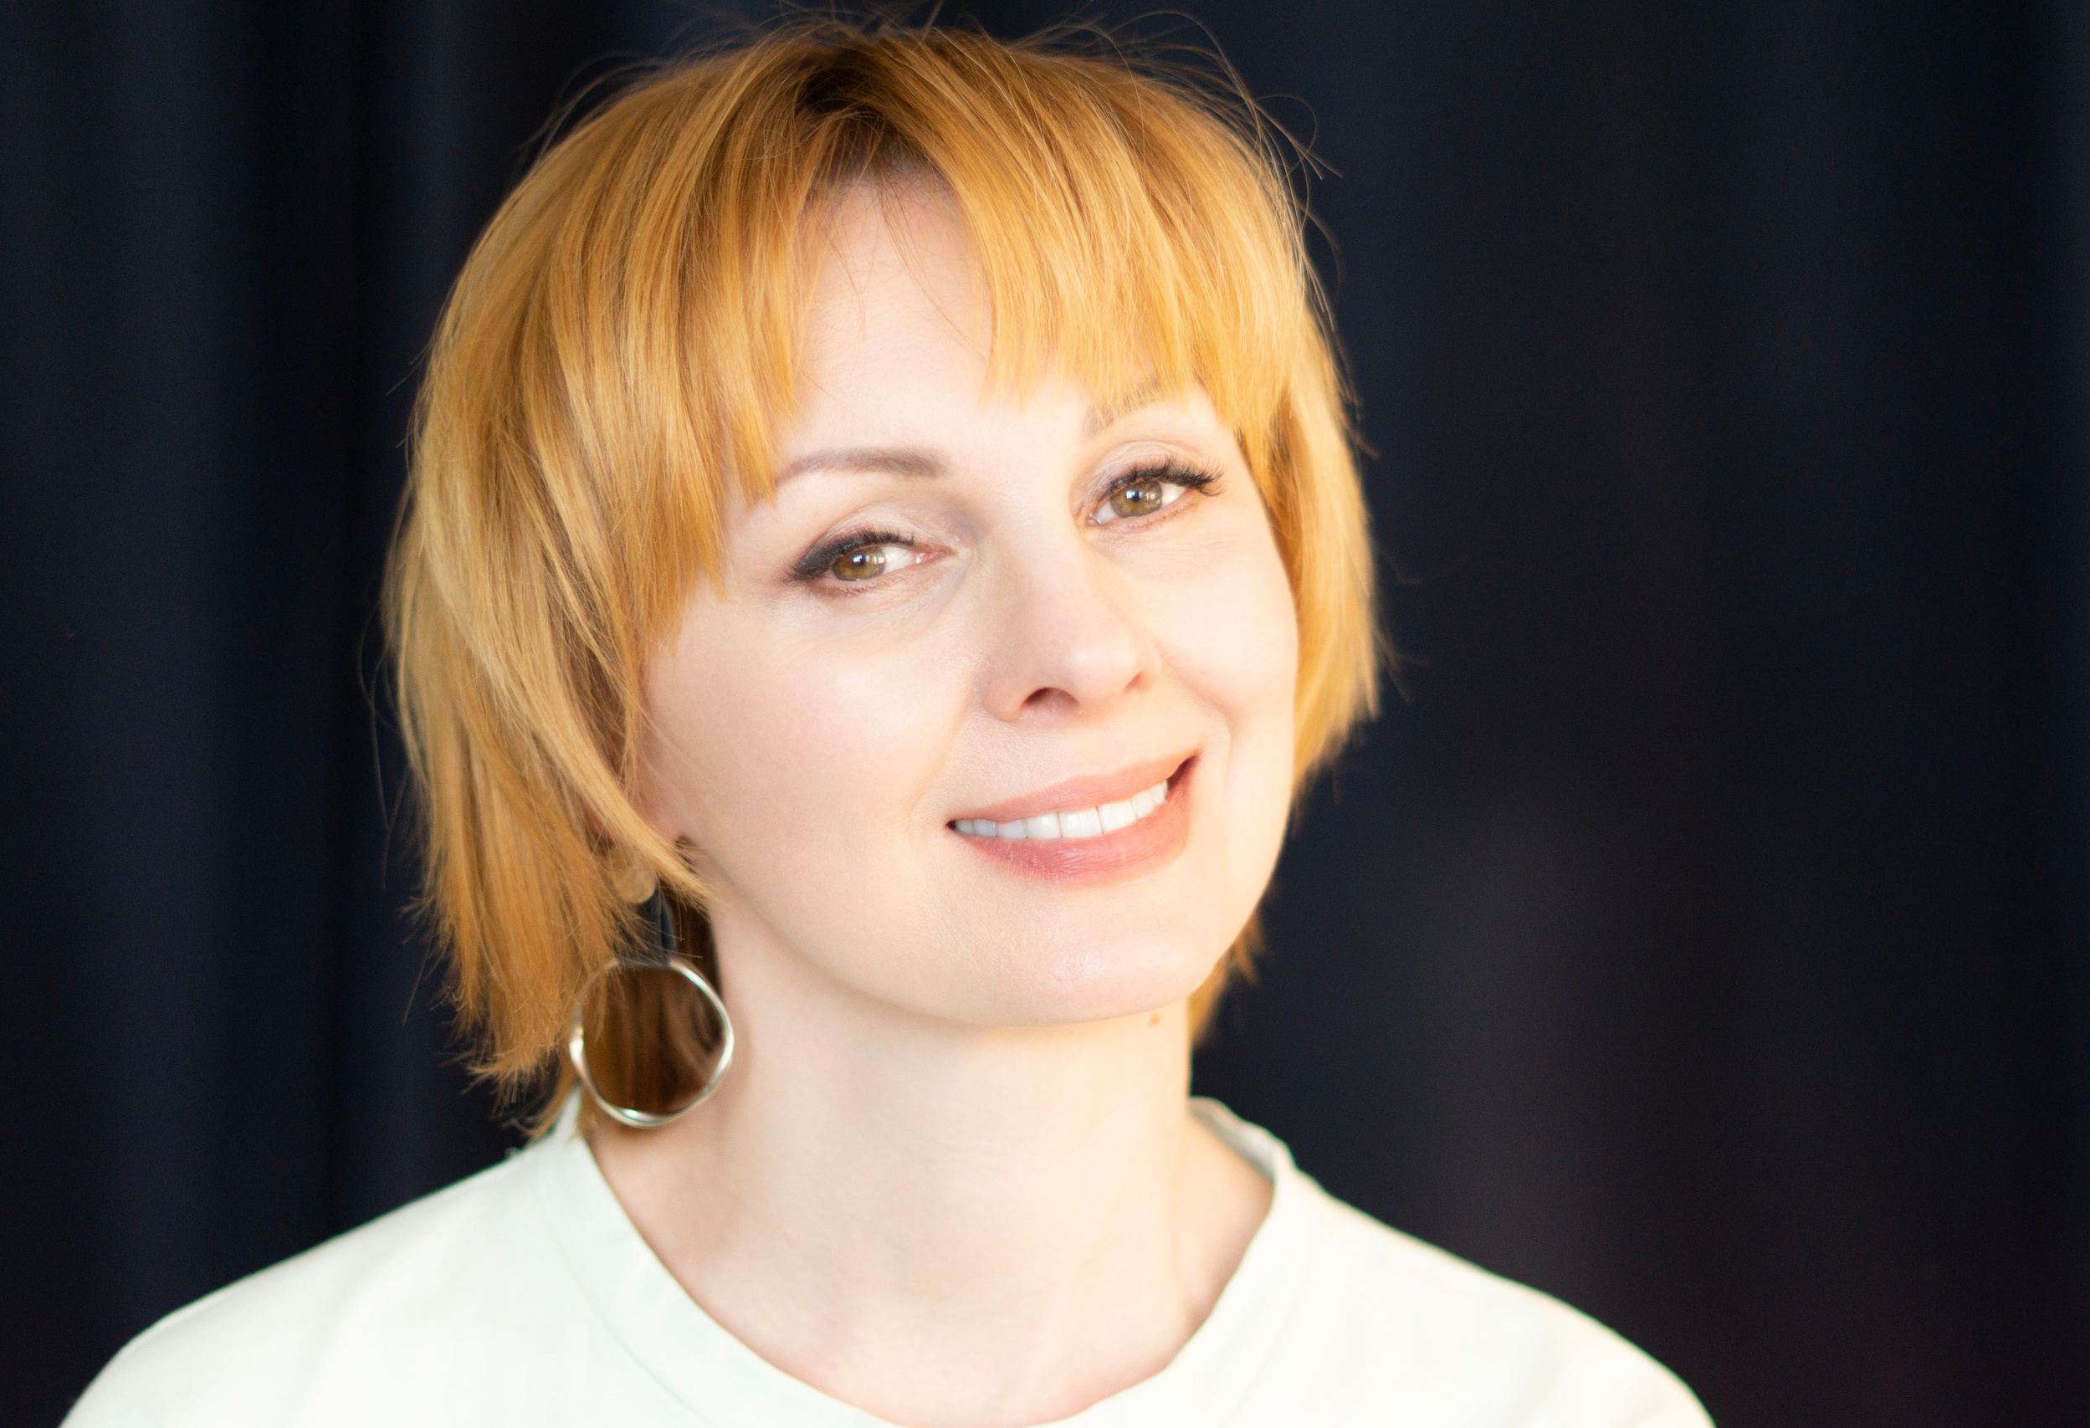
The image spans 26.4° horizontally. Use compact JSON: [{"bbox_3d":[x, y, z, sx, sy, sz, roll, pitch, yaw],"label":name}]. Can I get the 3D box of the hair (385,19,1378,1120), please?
[{"bbox_3d":[-0.039,-0.034,1.035,0.218,0.240,0.215,-12,-6,-18],"label":"hair"}]

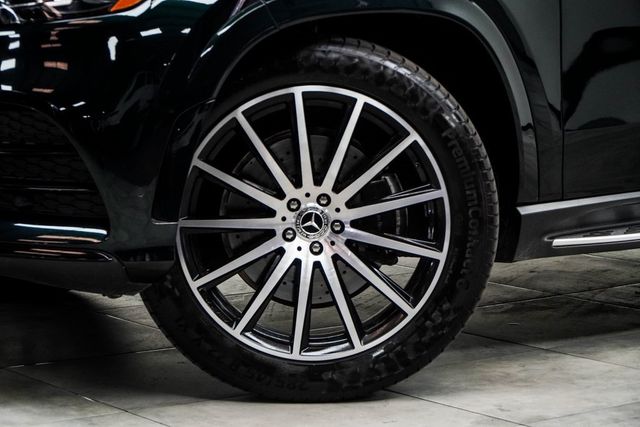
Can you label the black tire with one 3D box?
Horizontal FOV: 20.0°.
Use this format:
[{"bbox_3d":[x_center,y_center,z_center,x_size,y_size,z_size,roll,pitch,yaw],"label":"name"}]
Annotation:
[{"bbox_3d":[-0.016,0.007,4.015,0.815,0.805,0.285,-1,6,-1],"label":"black tire"}]

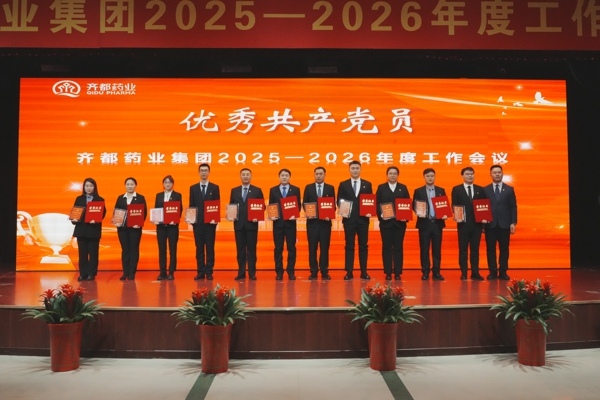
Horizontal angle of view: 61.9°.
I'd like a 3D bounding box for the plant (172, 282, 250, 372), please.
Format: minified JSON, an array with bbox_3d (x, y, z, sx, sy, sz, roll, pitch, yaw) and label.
[{"bbox_3d":[-0.860,1.255,4.930,0.770,0.840,0.740,0,-2,0],"label":"plant"}]

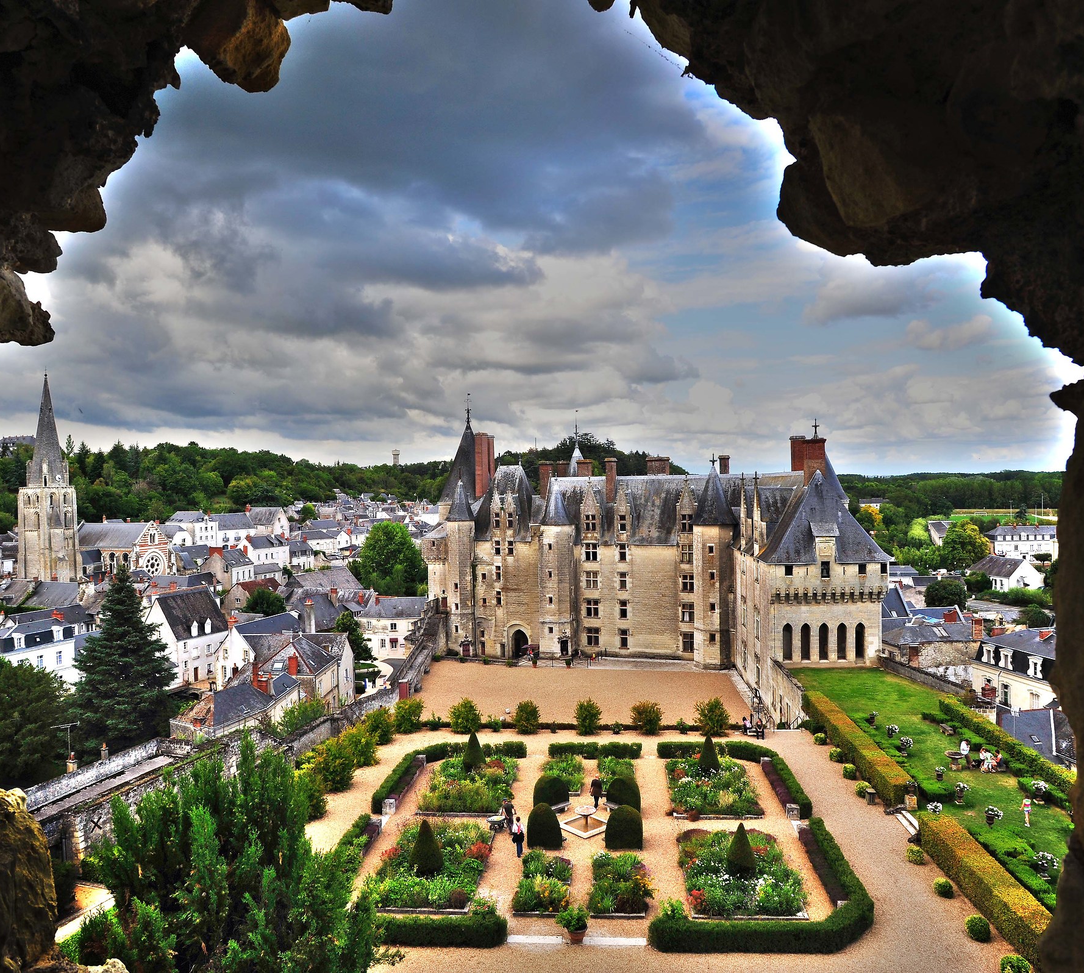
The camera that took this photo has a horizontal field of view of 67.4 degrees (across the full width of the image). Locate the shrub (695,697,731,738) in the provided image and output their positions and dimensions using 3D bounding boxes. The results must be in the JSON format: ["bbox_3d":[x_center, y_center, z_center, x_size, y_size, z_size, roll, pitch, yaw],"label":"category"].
[{"bbox_3d":[11.100,14.999,52.856,2.290,2.560,2.290,-1,1,5],"label":"shrub"}]

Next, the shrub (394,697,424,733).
[{"bbox_3d":[-8.671,14.749,53.011,1.930,2.150,1.930,0,1,0],"label":"shrub"}]

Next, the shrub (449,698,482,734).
[{"bbox_3d":[-5.159,15.435,54.726,2.220,2.300,2.220,-1,1,5],"label":"shrub"}]

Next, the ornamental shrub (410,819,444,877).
[{"bbox_3d":[-4.779,14.815,33.910,1.400,2.100,1.400,0,1,0],"label":"ornamental shrub"}]

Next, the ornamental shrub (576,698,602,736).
[{"bbox_3d":[3.126,15.218,53.725,1.790,2.430,1.790,-1,1,5],"label":"ornamental shrub"}]

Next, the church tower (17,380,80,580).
[{"bbox_3d":[-116.484,0.144,192.066,8.800,52.720,8.800,-1,1,19],"label":"church tower"}]

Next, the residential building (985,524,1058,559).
[{"bbox_3d":[161.661,19.469,274.318,22.000,12.300,8.500,0,1,-3],"label":"residential building"}]

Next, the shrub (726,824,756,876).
[{"bbox_3d":[8.242,14.813,33.812,1.220,1.900,1.220,0,1,0],"label":"shrub"}]

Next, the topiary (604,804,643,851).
[{"bbox_3d":[3.818,15.737,37.915,1.770,1.660,1.770,-1,1,5],"label":"topiary"}]

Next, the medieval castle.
[{"bbox_3d":[11.550,6.228,98.598,55.000,32.000,41.000,0,1,8],"label":"medieval castle"}]

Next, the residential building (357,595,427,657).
[{"bbox_3d":[-23.263,22.288,130.640,10.400,8.900,8.000,-1,1,3],"label":"residential building"}]

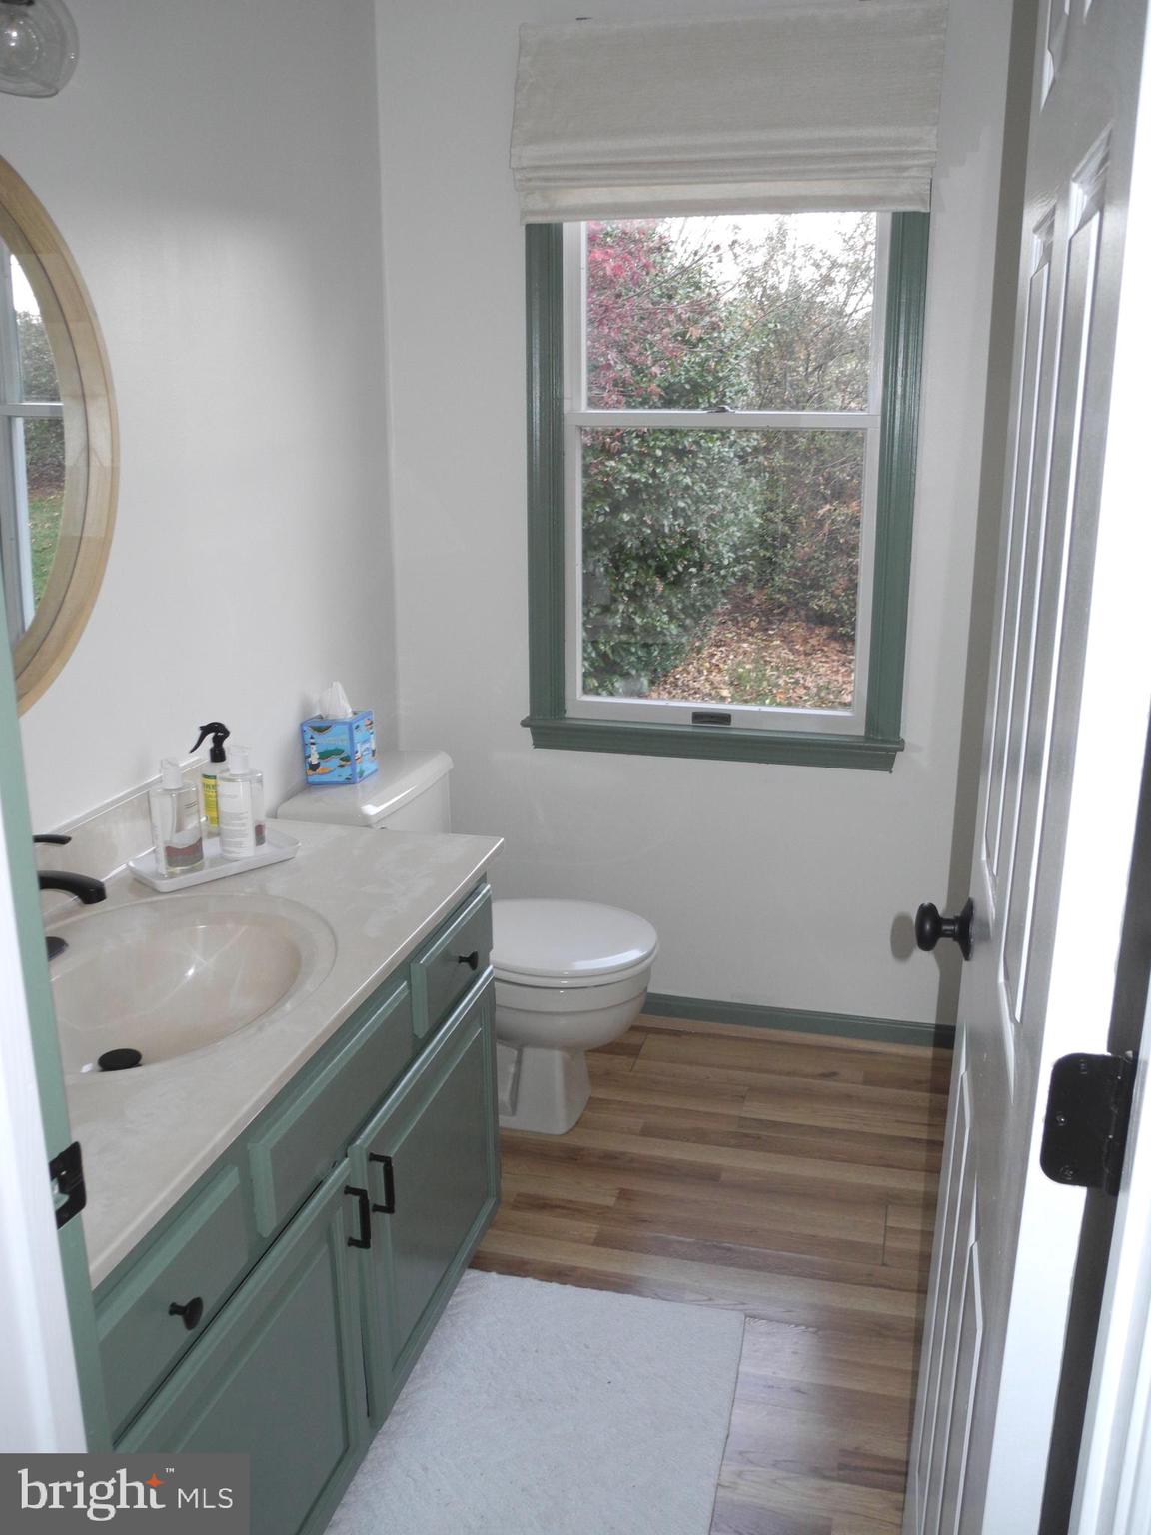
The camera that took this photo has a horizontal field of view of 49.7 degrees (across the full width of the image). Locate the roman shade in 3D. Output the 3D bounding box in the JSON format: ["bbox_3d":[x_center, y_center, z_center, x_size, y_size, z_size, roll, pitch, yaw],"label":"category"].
[{"bbox_3d":[0.291,-1.318,2.518,0.869,0.388,0.070,4,16,14],"label":"roman shade"}]

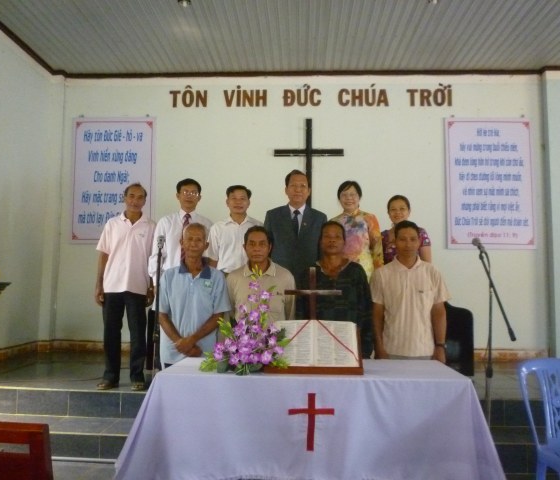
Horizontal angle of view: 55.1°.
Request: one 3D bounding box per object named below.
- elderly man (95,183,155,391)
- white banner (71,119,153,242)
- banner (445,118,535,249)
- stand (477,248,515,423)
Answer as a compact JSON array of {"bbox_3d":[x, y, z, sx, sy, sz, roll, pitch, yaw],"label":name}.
[{"bbox_3d":[-1.248,0.352,4.309,0.480,1.634,0.300,1,-5,-8],"label":"elderly man"},{"bbox_3d":[-1.993,-0.714,6.397,1.026,1.533,0.030,0,-5,3],"label":"white banner"},{"bbox_3d":[2.422,-0.658,6.190,0.986,1.528,0.030,0,-5,3],"label":"banner"},{"bbox_3d":[1.220,0.737,3.069,0.380,1.427,0.380,-2,-6,22],"label":"stand"}]

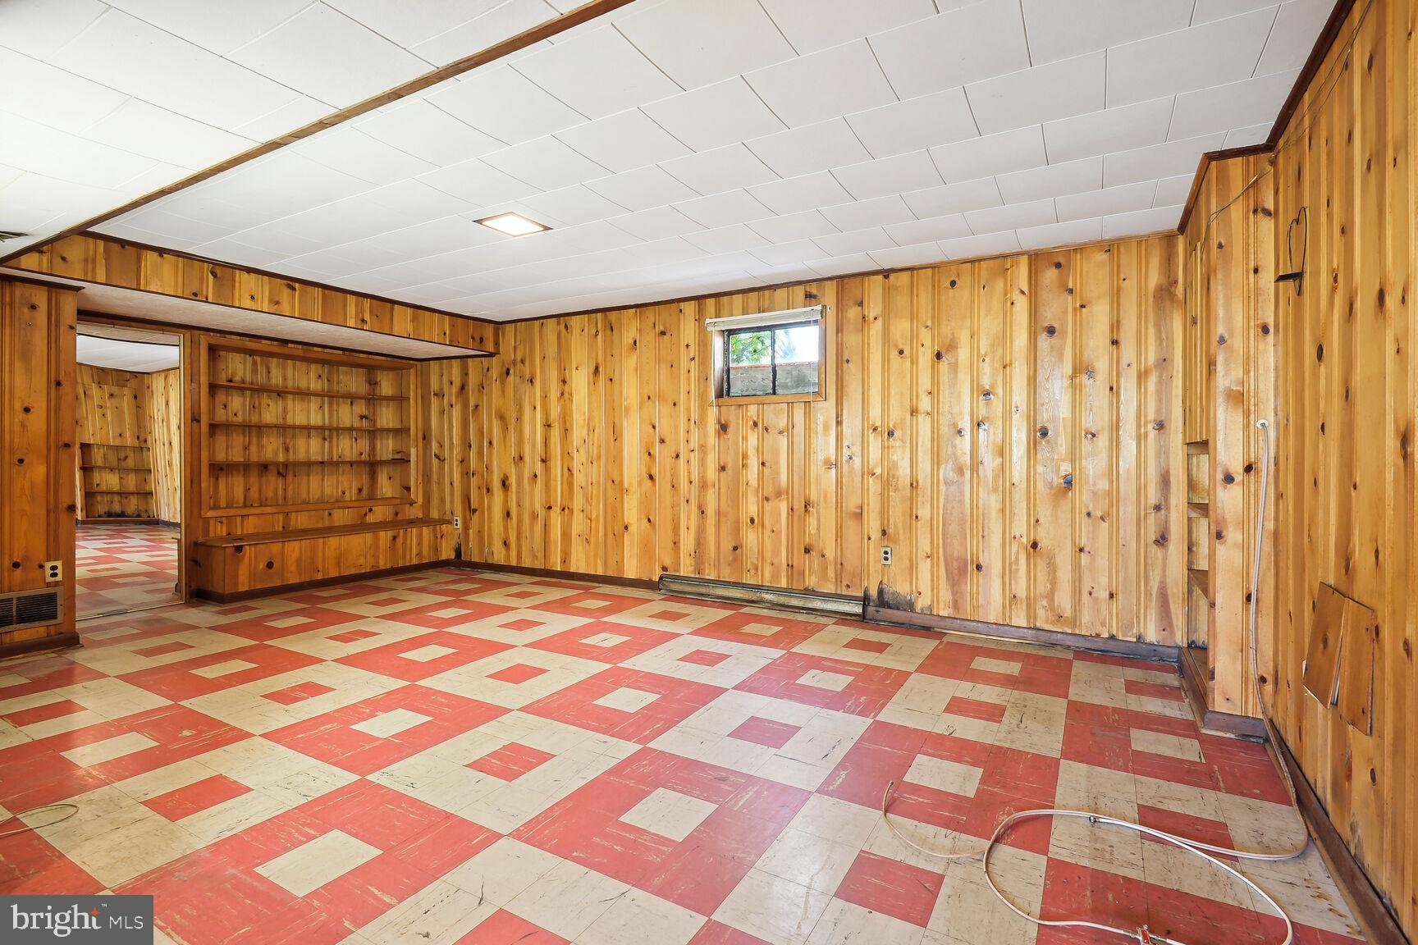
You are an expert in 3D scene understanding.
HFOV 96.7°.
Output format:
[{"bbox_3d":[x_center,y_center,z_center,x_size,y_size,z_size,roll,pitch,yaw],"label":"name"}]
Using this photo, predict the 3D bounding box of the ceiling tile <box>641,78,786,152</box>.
[{"bbox_3d":[0.030,-1.332,2.357,0.410,0.018,0.404,1,2,30],"label":"ceiling tile"}]

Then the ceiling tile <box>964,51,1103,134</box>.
[{"bbox_3d":[1.150,-1.324,2.212,0.410,0.018,0.404,1,2,30],"label":"ceiling tile"}]

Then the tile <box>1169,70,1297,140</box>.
[{"bbox_3d":[1.874,-1.323,2.279,0.340,0.018,0.404,1,2,30],"label":"tile"}]

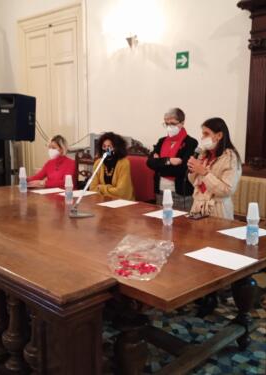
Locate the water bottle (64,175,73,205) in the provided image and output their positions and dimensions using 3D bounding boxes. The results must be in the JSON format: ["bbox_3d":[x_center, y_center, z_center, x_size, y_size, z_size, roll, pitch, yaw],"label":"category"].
[{"bbox_3d":[-0.549,0.016,3.469,0.070,0.240,0.070,0,8,0],"label":"water bottle"}]

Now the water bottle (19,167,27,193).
[{"bbox_3d":[-1.079,-0.072,3.984,0.070,0.236,0.070,8,11,43],"label":"water bottle"}]

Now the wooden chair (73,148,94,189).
[{"bbox_3d":[-0.729,0.161,4.801,0.480,1.110,0.530,8,11,44],"label":"wooden chair"}]

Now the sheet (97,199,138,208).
[{"bbox_3d":[-0.127,0.138,3.452,0.210,0.005,0.297,7,11,39],"label":"sheet"}]

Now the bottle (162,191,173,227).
[{"bbox_3d":[0.235,0.130,2.706,0.070,0.236,0.070,0,8,0],"label":"bottle"}]

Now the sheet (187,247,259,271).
[{"bbox_3d":[0.437,0.346,1.998,0.210,0.003,0.297,-7,11,-44],"label":"sheet"}]

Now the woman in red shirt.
[{"bbox_3d":[-0.928,0.118,4.444,0.500,1.340,0.620,7,10,38],"label":"woman in red shirt"}]

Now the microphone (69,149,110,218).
[{"bbox_3d":[-0.311,-0.038,2.991,0.318,0.485,0.170,-4,9,-27],"label":"microphone"}]

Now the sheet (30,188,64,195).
[{"bbox_3d":[-0.855,0.038,4.129,0.210,0.005,0.297,8,11,44],"label":"sheet"}]

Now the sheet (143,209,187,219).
[{"bbox_3d":[0.243,0.198,3.055,0.297,0.003,0.210,-7,11,-45],"label":"sheet"}]

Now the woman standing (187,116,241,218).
[{"bbox_3d":[0.628,0.212,3.251,0.400,1.535,0.450,-3,9,-30],"label":"woman standing"}]

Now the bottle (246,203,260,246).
[{"bbox_3d":[0.672,0.200,2.239,0.070,0.236,0.070,8,11,43],"label":"bottle"}]

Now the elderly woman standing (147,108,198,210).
[{"bbox_3d":[0.331,0.112,3.650,0.470,1.614,0.340,6,9,34],"label":"elderly woman standing"}]

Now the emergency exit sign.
[{"bbox_3d":[0.531,-1.359,4.327,0.168,0.170,0.010,8,11,44],"label":"emergency exit sign"}]

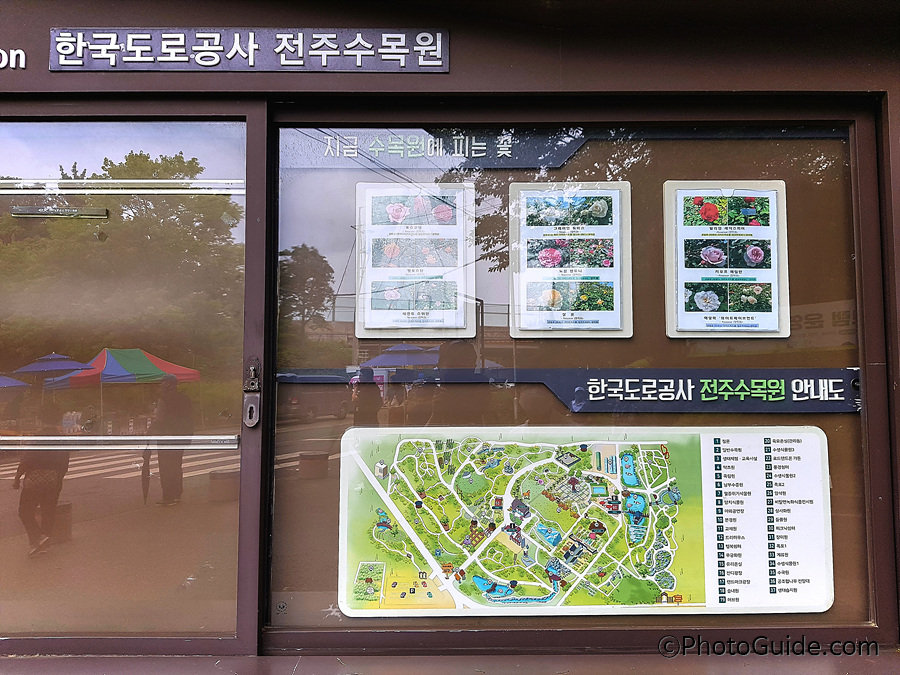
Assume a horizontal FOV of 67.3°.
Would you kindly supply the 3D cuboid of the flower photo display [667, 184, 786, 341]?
[{"bbox_3d":[0.585,-0.165,1.440,0.261,0.337,0.020,0,-4,-1],"label":"flower photo display"}]

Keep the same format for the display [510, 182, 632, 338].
[{"bbox_3d":[0.256,-0.163,1.436,0.258,0.332,0.020,0,-4,-1],"label":"display"}]

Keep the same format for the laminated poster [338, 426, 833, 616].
[{"bbox_3d":[0.283,0.379,1.406,1.018,0.382,0.015,0,-4,-1],"label":"laminated poster"}]

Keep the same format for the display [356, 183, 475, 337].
[{"bbox_3d":[-0.072,-0.162,1.433,0.252,0.330,0.020,0,-4,-1],"label":"display"}]

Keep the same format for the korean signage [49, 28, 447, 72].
[{"bbox_3d":[-0.404,-0.579,1.378,0.805,0.090,0.020,0,-4,-1],"label":"korean signage"}]

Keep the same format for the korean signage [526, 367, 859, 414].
[{"bbox_3d":[0.513,0.113,1.428,0.705,0.094,0.010,0,-4,-1],"label":"korean signage"}]

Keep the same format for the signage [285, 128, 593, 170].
[{"bbox_3d":[-0.033,-0.405,1.457,0.661,0.090,0.010,0,-4,-1],"label":"signage"}]

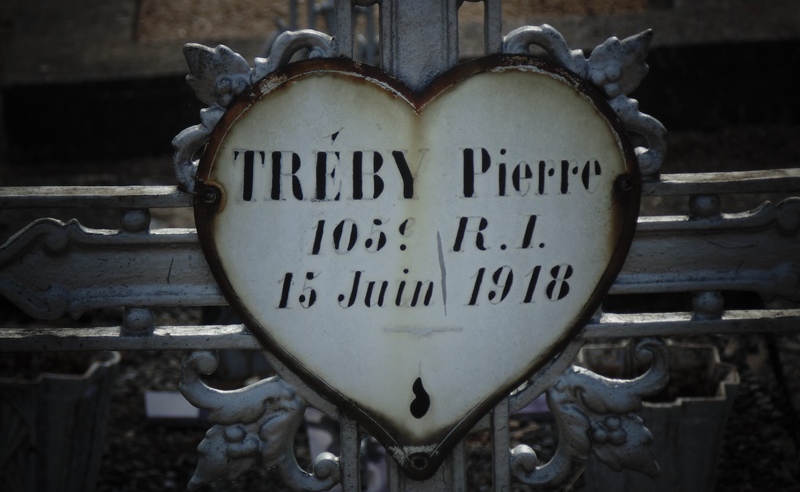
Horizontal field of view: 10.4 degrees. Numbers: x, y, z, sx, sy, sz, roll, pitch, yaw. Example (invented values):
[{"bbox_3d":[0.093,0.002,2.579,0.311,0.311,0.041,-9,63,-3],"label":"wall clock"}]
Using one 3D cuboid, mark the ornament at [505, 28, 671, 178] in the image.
[{"bbox_3d":[0.106,-0.083,2.520,0.094,0.089,0.022,-2,19,-4],"label":"ornament"}]

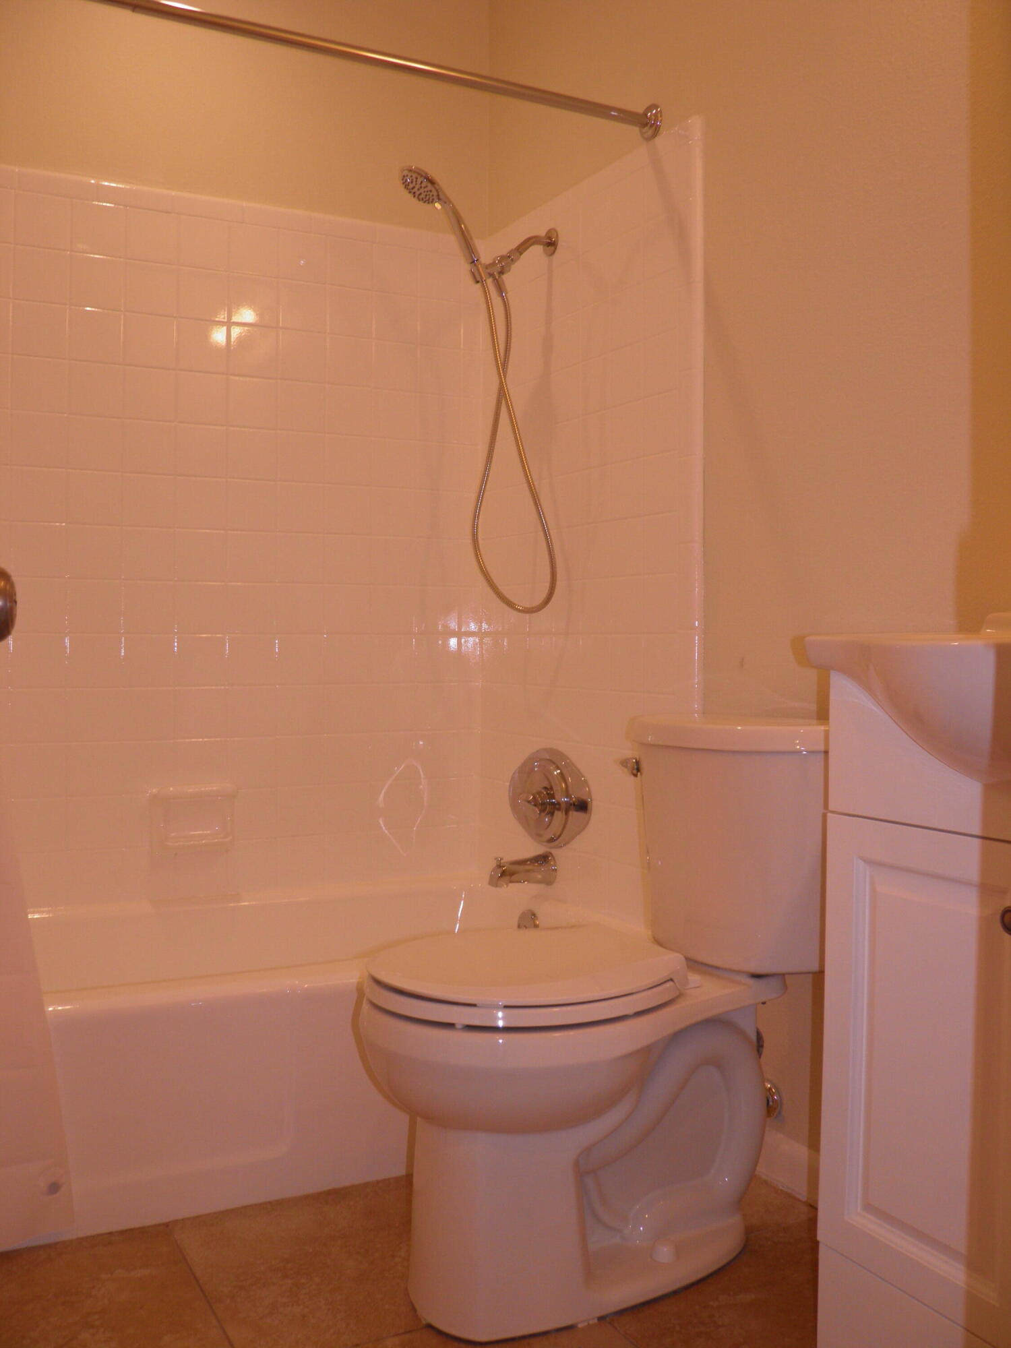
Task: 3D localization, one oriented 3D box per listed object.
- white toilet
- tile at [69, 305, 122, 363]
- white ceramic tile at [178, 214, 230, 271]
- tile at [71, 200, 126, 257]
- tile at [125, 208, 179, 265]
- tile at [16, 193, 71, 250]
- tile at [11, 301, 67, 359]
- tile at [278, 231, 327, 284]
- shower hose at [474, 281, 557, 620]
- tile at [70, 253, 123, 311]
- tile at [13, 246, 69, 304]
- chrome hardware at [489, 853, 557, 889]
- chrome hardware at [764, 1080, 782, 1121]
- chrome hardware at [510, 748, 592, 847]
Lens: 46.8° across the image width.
[{"bbox_3d":[0.146,0.437,1.578,0.715,0.760,0.460,-1,2,-28],"label":"white toilet"},{"bbox_3d":[-0.823,-0.681,2.341,0.108,0.108,0.009,-1,2,-28],"label":"tile"},{"bbox_3d":[-0.631,-0.899,2.438,0.108,0.108,0.009,-1,2,-28],"label":"white ceramic tile"},{"bbox_3d":[-0.810,-0.882,2.322,0.108,0.108,0.010,-1,2,-28],"label":"tile"},{"bbox_3d":[-0.724,-0.894,2.389,0.108,0.108,0.009,-1,2,-28],"label":"tile"},{"bbox_3d":[-0.908,-0.886,2.292,0.108,0.108,0.009,-1,2,-28],"label":"tile"},{"bbox_3d":[-0.908,-0.668,2.278,0.108,0.108,0.010,-1,2,-28],"label":"tile"},{"bbox_3d":[-0.444,-0.905,2.539,0.108,0.108,0.009,-1,2,-28],"label":"tile"},{"bbox_3d":[0.018,-0.465,2.385,0.190,0.700,0.100,1,2,19],"label":"shower hose"},{"bbox_3d":[-0.814,-0.778,2.326,0.108,0.108,0.010,-1,2,-28],"label":"tile"},{"bbox_3d":[-0.904,-0.773,2.274,0.108,0.108,0.010,-1,2,-28],"label":"tile"},{"bbox_3d":[0.035,0.415,2.460,0.135,0.070,0.062,-1,2,-28],"label":"chrome hardware"},{"bbox_3d":[0.411,0.682,1.876,0.030,0.064,0.064,-1,2,-28],"label":"chrome hardware"},{"bbox_3d":[0.061,0.261,2.454,0.068,0.205,0.330,-1,2,-28],"label":"chrome hardware"}]

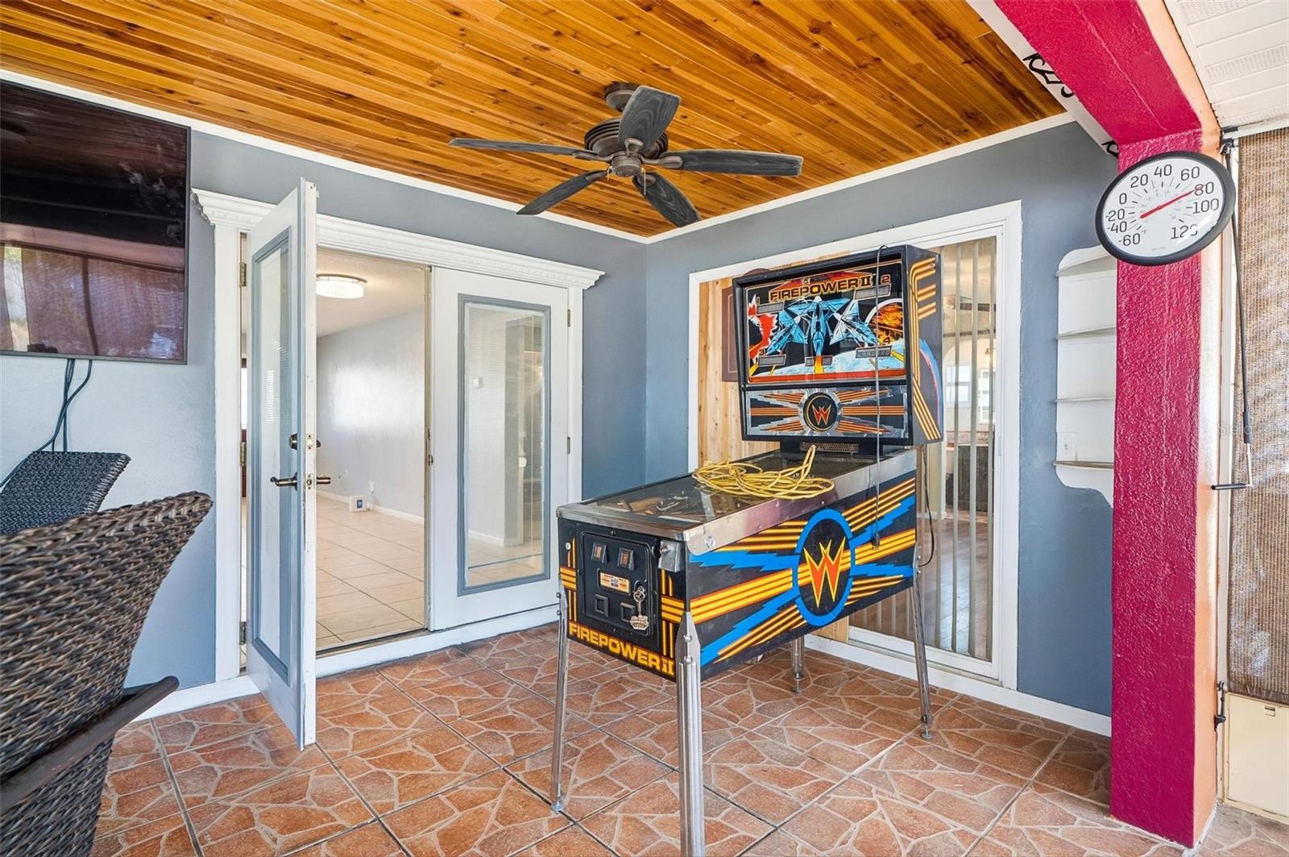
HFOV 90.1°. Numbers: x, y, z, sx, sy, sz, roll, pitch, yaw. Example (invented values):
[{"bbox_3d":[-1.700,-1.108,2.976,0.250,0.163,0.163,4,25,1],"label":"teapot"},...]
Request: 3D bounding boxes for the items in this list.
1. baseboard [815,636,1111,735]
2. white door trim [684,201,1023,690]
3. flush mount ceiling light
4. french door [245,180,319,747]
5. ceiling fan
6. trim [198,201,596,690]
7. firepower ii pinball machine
[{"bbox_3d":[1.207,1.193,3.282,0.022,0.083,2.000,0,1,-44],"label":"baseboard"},{"bbox_3d":[0.967,0.071,3.519,0.050,2.146,1.945,0,1,-44],"label":"white door trim"},{"bbox_3d":[-2.770,-1.278,5.850,0.450,0.125,0.450,0,0,-41],"label":"flush mount ceiling light"},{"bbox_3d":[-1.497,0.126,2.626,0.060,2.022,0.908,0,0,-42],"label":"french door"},{"bbox_3d":[-0.074,-1.140,2.513,1.300,0.370,1.300,0,0,-43],"label":"ceiling fan"},{"bbox_3d":[-1.114,0.053,3.505,2.220,2.150,0.110,0,0,-41],"label":"trim"},{"bbox_3d":[0.427,0.292,2.331,1.420,1.890,0.770,0,0,-43],"label":"firepower ii pinball machine"}]

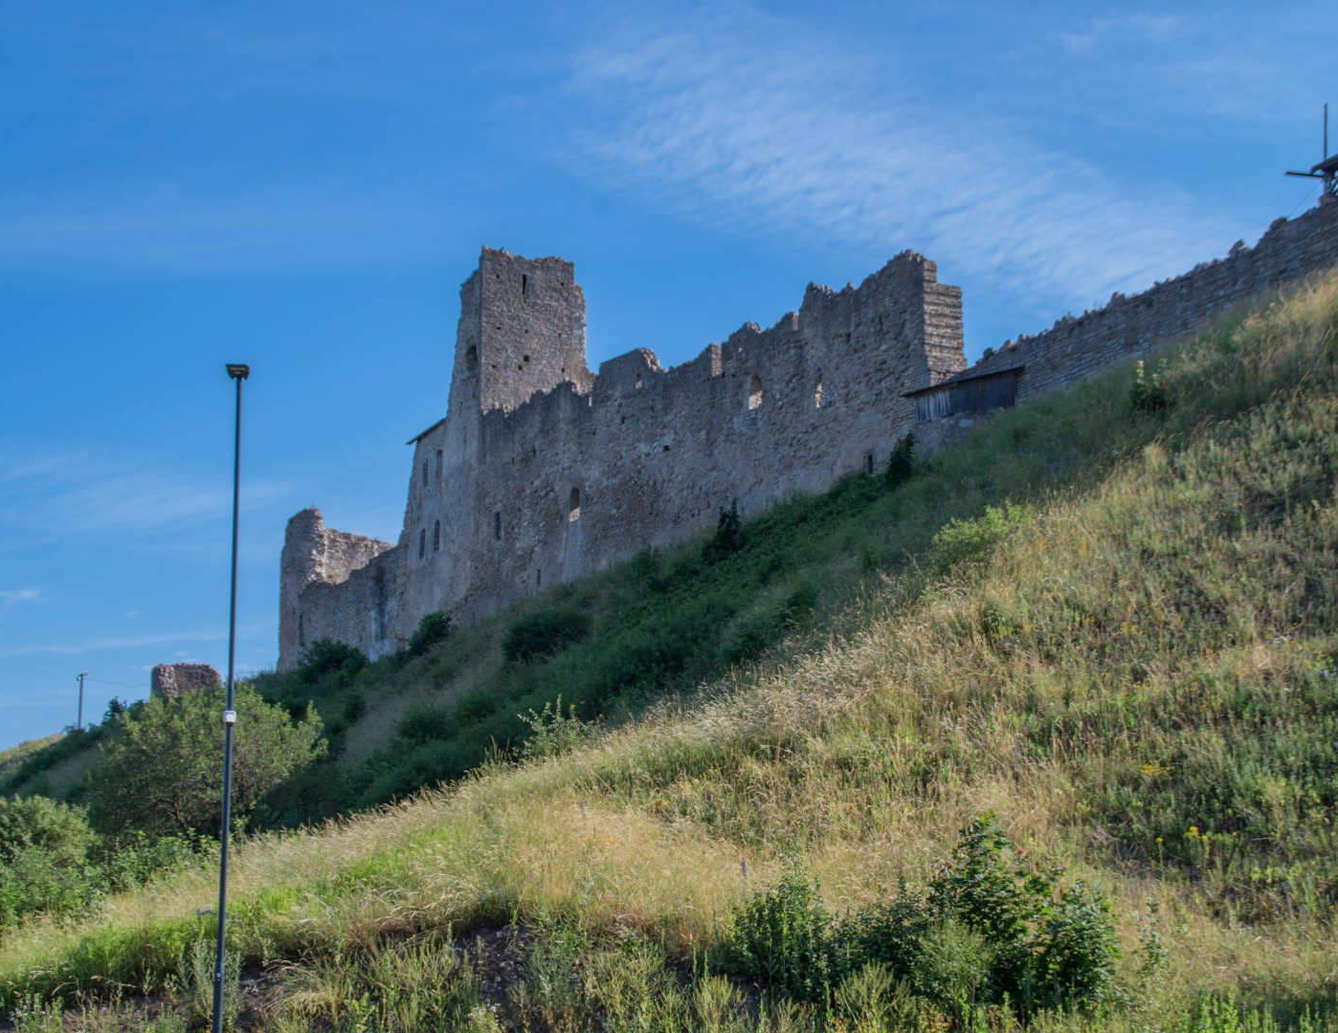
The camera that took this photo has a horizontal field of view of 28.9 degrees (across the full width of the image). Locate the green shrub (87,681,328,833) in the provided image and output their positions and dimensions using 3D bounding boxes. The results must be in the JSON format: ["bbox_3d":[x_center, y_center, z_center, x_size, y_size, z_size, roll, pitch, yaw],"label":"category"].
[{"bbox_3d":[-10.625,5.707,60.000,5.380,3.460,4.840,0,-10,0],"label":"green shrub"}]

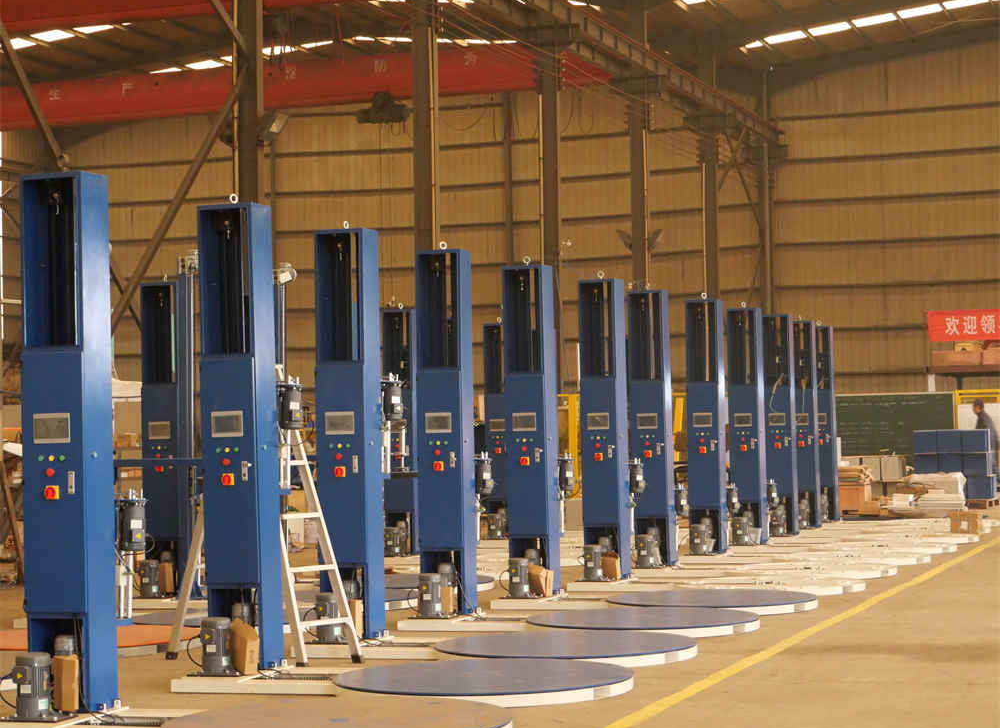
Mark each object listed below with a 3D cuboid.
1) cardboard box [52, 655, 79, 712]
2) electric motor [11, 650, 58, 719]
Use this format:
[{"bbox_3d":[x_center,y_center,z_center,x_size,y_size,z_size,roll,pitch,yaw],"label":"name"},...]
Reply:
[{"bbox_3d":[-2.147,1.589,10.021,0.135,0.255,0.065,-3,-2,32],"label":"cardboard box"},{"bbox_3d":[-2.278,1.562,9.851,0.165,0.315,0.185,-2,-2,22],"label":"electric motor"}]

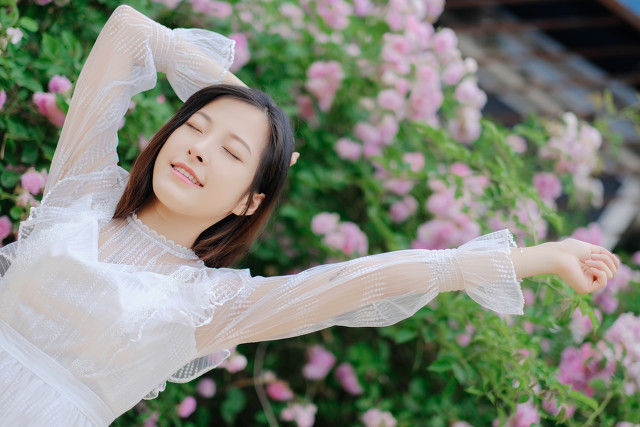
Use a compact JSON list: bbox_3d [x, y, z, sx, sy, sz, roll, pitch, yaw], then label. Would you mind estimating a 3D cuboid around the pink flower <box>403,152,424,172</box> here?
[{"bbox_3d":[0.188,-0.102,3.000,0.044,0.042,0.037,31,-3,2],"label":"pink flower"}]

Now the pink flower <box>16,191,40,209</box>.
[{"bbox_3d":[-0.470,-0.023,2.409,0.037,0.029,0.029,32,0,-7],"label":"pink flower"}]

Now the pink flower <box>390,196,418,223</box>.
[{"bbox_3d":[0.158,-0.007,2.800,0.041,0.054,0.041,33,-1,3],"label":"pink flower"}]

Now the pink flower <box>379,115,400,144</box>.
[{"bbox_3d":[0.140,-0.172,3.050,0.047,0.059,0.045,31,-3,1],"label":"pink flower"}]

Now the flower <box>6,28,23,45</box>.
[{"bbox_3d":[-0.491,-0.284,2.400,0.026,0.026,0.021,33,-1,0],"label":"flower"}]

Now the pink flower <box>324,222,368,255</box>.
[{"bbox_3d":[0.052,0.049,2.950,0.085,0.067,0.065,31,-3,1],"label":"pink flower"}]

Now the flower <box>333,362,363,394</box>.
[{"bbox_3d":[0.050,0.289,2.620,0.058,0.032,0.033,60,3,0],"label":"flower"}]

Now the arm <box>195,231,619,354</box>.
[{"bbox_3d":[0.117,0.102,2.060,0.595,0.128,0.130,-6,0,-4],"label":"arm"}]

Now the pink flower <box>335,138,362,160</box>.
[{"bbox_3d":[0.053,-0.118,2.762,0.050,0.039,0.041,32,0,-7],"label":"pink flower"}]

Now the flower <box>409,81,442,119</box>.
[{"bbox_3d":[0.199,-0.211,2.817,0.060,0.067,0.056,32,0,-7],"label":"flower"}]

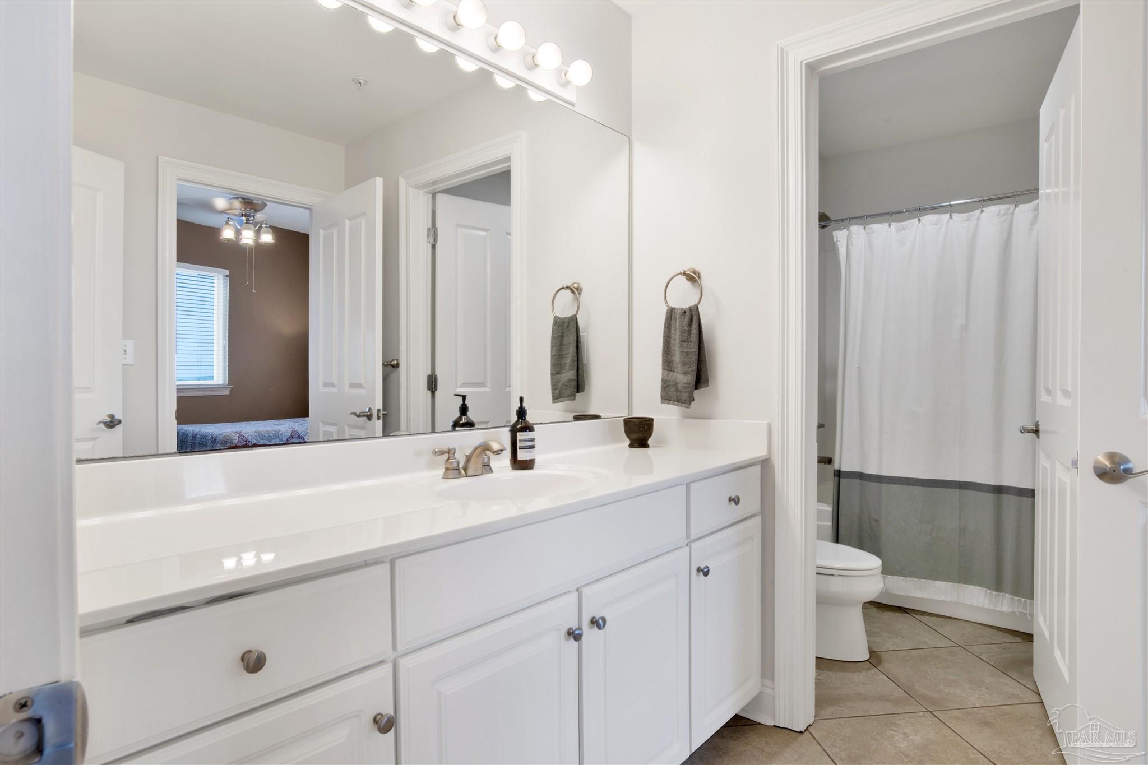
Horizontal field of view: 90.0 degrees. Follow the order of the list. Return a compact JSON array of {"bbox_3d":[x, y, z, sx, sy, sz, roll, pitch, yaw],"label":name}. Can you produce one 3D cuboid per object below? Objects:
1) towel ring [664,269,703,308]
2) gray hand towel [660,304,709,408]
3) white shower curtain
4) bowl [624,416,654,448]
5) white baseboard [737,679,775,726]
[{"bbox_3d":[0.400,-0.330,2.049,0.152,0.165,0.072,0,0,39],"label":"towel ring"},{"bbox_3d":[0.398,-0.091,2.035,0.150,0.365,0.075,0,0,39],"label":"gray hand towel"},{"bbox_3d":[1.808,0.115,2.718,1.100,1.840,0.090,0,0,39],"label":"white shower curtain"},{"bbox_3d":[0.237,0.183,2.099,0.111,0.105,0.111,0,0,0],"label":"bowl"},{"bbox_3d":[0.599,1.055,1.917,0.145,0.136,0.028,0,0,39],"label":"white baseboard"}]

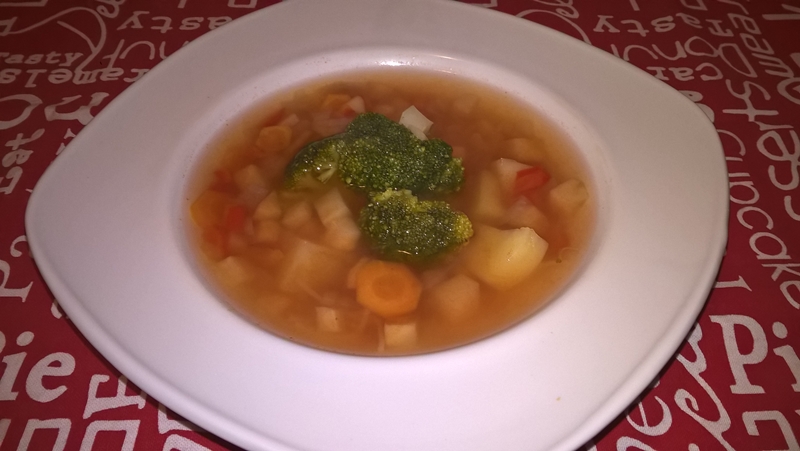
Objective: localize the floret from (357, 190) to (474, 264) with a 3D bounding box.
[{"bbox_3d":[0.006,0.001,0.236,0.041,0.025,0.028,0,46,0],"label":"floret"}]

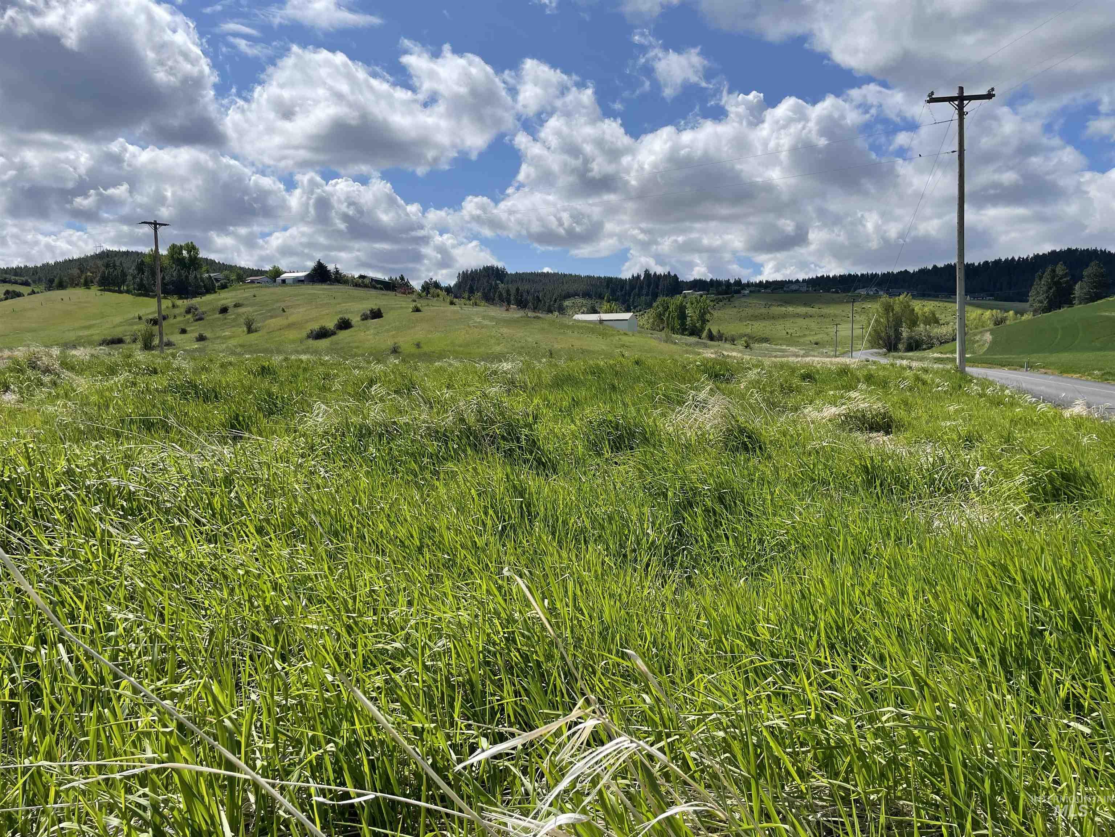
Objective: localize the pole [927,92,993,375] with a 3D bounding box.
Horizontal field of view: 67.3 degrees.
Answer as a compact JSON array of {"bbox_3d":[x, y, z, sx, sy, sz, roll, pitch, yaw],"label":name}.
[{"bbox_3d":[15.300,-7.053,31.700,2.420,10.650,0.330,-2,5,7],"label":"pole"}]

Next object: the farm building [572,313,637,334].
[{"bbox_3d":[15.561,-30.838,272.000,18.800,5.900,12.500,1,6,18],"label":"farm building"}]

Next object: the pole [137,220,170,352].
[{"bbox_3d":[-30.693,-10.056,64.475,0.320,10.190,2.440,4,7,36],"label":"pole"}]

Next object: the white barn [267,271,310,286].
[{"bbox_3d":[-124.285,-65.737,395.000,15.500,5.400,9.000,1,6,18],"label":"white barn"}]

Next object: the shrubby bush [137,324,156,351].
[{"bbox_3d":[-35.801,-7.024,73.000,1.650,2.300,1.600,-3,6,-26],"label":"shrubby bush"}]

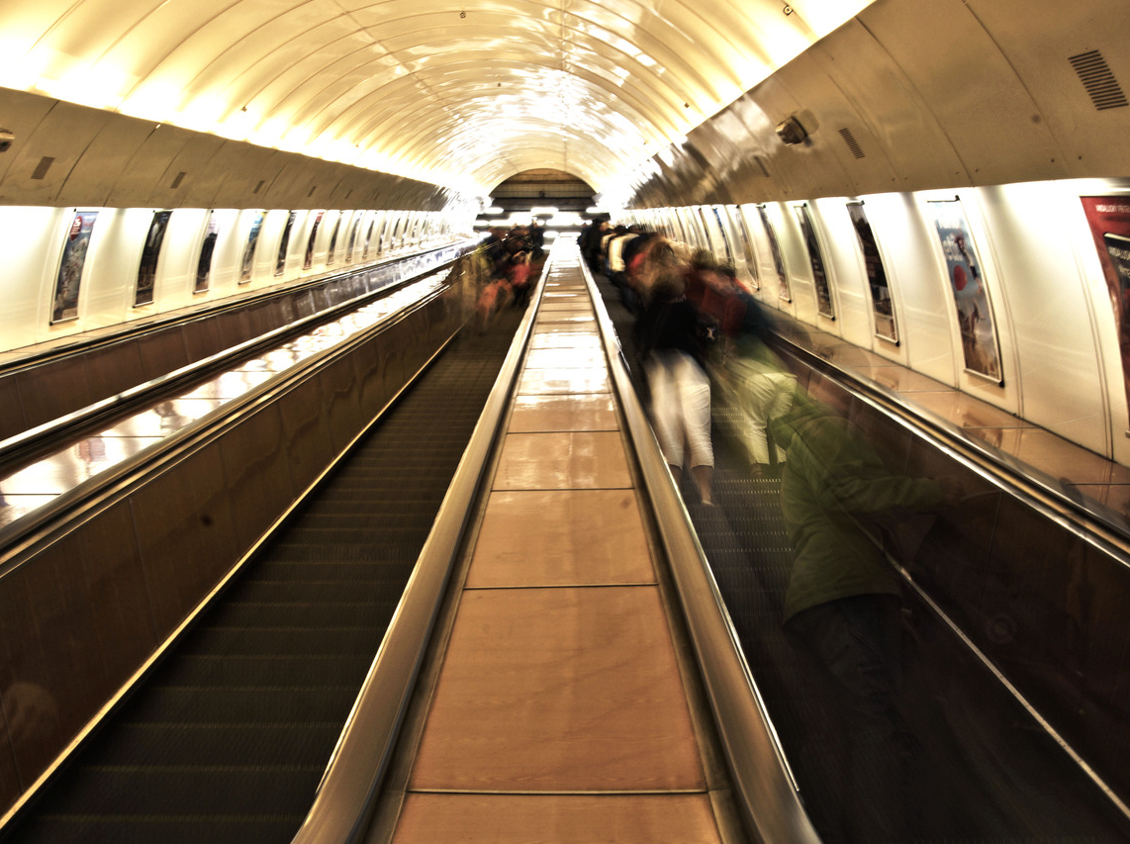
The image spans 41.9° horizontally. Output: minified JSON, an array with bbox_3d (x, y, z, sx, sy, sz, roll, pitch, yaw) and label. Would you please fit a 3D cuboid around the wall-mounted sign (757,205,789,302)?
[{"bbox_3d":[2.241,-1.805,15.751,0.050,1.030,0.710,-15,8,2],"label":"wall-mounted sign"}]

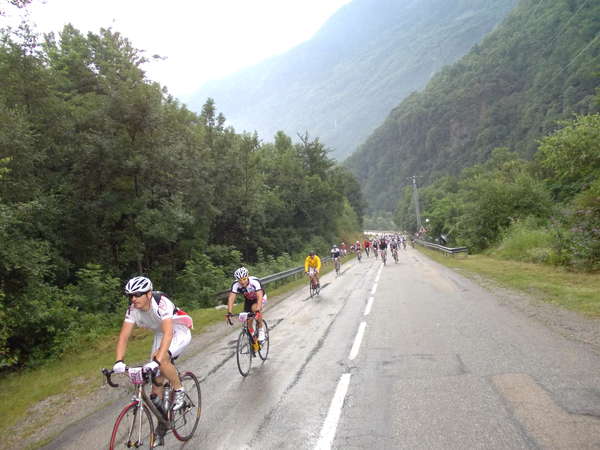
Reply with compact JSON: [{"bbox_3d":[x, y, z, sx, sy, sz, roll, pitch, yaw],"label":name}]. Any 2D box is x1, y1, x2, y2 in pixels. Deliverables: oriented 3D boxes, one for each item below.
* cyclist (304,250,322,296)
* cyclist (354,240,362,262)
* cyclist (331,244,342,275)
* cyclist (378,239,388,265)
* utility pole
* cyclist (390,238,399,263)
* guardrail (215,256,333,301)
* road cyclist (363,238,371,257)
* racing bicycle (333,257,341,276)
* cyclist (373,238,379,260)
[{"bbox_3d":[0.471,1.662,16.700,0.550,1.600,1.680,-6,-2,11],"label":"cyclist"},{"bbox_3d":[4.135,1.842,34.096,0.520,1.500,1.450,-5,-2,10],"label":"cyclist"},{"bbox_3d":[1.785,1.761,23.800,0.550,1.580,1.680,-6,-2,11],"label":"cyclist"},{"bbox_3d":[5.054,1.643,29.200,0.550,1.580,1.680,-6,-2,11],"label":"cyclist"},{"bbox_3d":[16.464,-2.102,68.000,1.900,9.200,0.350,-5,-2,10],"label":"utility pole"},{"bbox_3d":[6.049,1.667,31.000,0.550,1.580,1.680,-6,-2,11],"label":"cyclist"},{"bbox_3d":[-0.300,2.549,24.942,0.300,0.680,20.000,-6,-2,12],"label":"guardrail"},{"bbox_3d":[5.954,1.994,43.000,0.550,1.580,1.680,-6,-2,11],"label":"road cyclist"},{"bbox_3d":[1.827,1.956,23.384,0.430,1.000,1.650,-5,-2,10],"label":"racing bicycle"},{"bbox_3d":[5.763,1.896,36.800,0.550,1.580,1.680,-6,-2,11],"label":"cyclist"}]

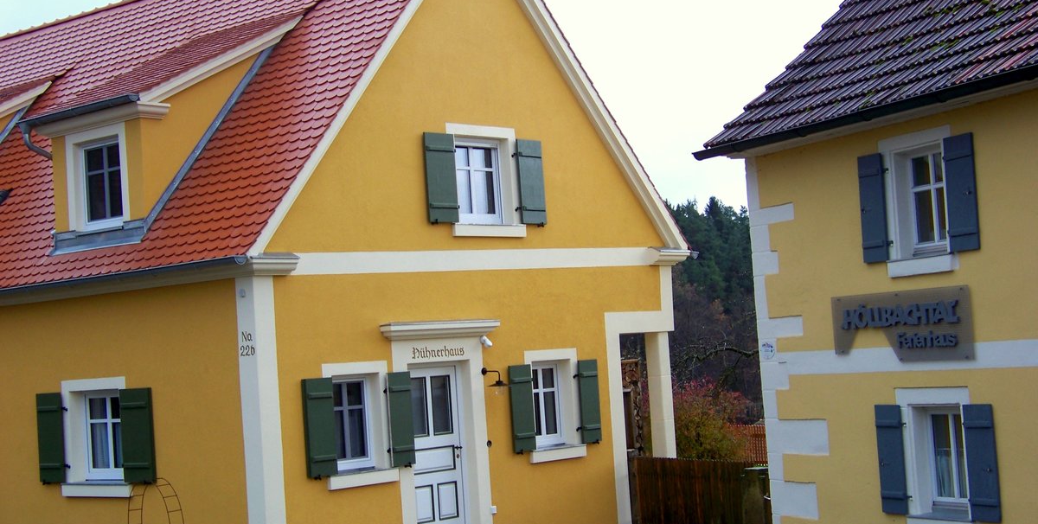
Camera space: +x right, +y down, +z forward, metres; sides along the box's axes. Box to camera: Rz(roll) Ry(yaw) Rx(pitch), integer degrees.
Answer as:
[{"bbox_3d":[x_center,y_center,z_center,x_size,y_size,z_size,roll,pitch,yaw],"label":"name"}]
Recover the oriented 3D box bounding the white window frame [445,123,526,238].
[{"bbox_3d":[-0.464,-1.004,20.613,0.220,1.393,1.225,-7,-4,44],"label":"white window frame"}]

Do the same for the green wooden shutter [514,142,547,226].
[{"bbox_3d":[0.150,-1.013,21.076,0.060,1.080,0.455,-7,-4,44],"label":"green wooden shutter"}]

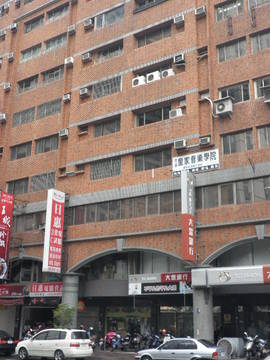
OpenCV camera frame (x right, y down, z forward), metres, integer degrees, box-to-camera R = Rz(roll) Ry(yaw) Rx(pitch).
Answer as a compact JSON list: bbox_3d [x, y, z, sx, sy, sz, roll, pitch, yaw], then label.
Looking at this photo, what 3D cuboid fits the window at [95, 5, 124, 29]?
[{"bbox_3d":[-2.061,-12.895,37.556,2.982,1.402,0.120,-11,-20,32],"label":"window"}]

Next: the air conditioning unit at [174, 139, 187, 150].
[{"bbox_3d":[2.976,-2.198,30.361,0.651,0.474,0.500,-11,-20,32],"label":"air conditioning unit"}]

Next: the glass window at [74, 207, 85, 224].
[{"bbox_3d":[-4.076,2.672,34.995,0.976,1.370,0.100,-11,-22,32],"label":"glass window"}]

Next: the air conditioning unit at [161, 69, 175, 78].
[{"bbox_3d":[2.414,-7.619,33.763,0.840,0.510,0.320,-11,-22,32],"label":"air conditioning unit"}]

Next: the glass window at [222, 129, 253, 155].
[{"bbox_3d":[6.307,-2.347,28.847,2.001,1.332,0.120,-10,-20,33],"label":"glass window"}]

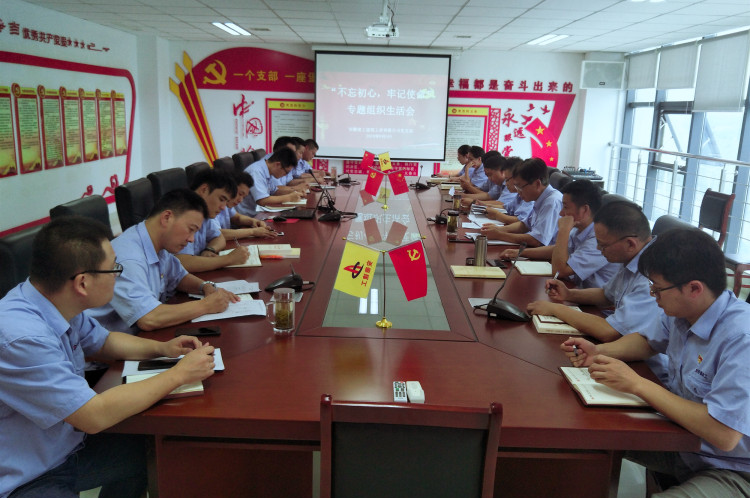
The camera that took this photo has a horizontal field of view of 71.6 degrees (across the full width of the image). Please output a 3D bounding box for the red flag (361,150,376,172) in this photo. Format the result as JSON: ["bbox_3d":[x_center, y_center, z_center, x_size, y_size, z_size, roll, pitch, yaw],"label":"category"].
[{"bbox_3d":[-0.092,-1.123,6.651,0.140,0.210,0.025,18,14,-4],"label":"red flag"}]

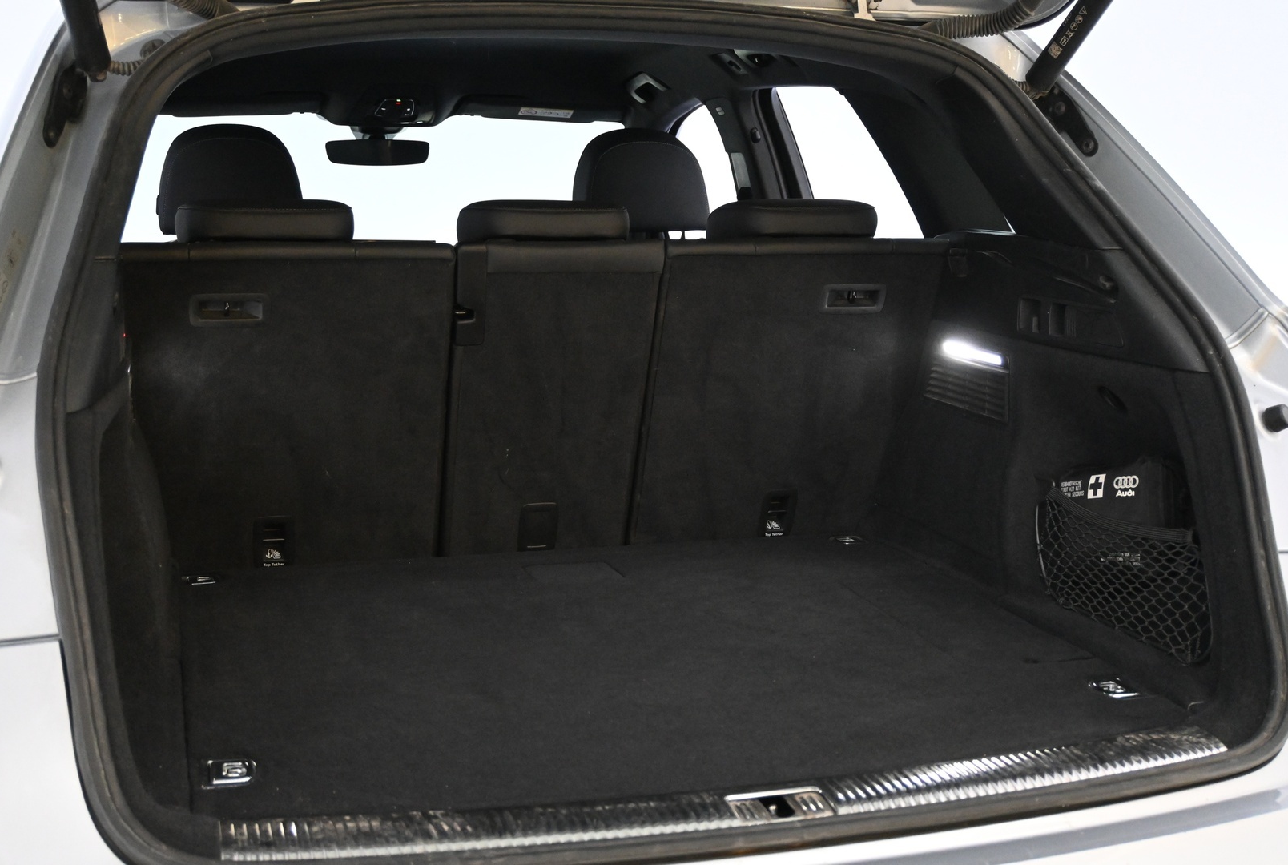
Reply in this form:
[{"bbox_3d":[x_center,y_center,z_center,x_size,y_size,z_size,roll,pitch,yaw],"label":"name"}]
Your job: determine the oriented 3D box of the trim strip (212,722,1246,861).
[{"bbox_3d":[0.120,0.330,1.411,0.975,0.030,0.130,-2,10,-17],"label":"trim strip"}]

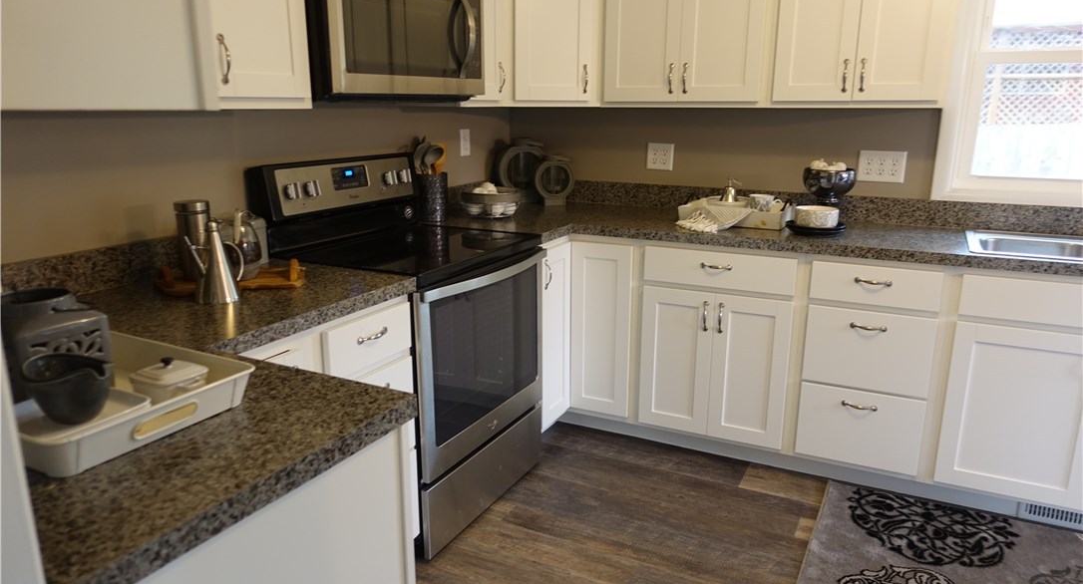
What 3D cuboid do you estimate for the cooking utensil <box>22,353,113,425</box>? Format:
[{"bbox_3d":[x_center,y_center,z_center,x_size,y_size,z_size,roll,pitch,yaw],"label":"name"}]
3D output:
[{"bbox_3d":[-0.671,0.136,1.015,0.122,0.085,0.092,0,14,0],"label":"cooking utensil"}]

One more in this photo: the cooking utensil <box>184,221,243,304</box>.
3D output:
[{"bbox_3d":[-0.794,-0.078,1.756,0.142,0.202,0.092,-7,16,-24],"label":"cooking utensil"}]

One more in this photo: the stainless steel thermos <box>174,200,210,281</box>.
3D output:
[{"bbox_3d":[-0.934,-0.137,1.901,0.088,0.206,0.088,7,16,27],"label":"stainless steel thermos"}]

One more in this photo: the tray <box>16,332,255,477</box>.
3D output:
[{"bbox_3d":[-0.730,0.156,1.136,0.460,0.055,0.327,7,16,27],"label":"tray"}]

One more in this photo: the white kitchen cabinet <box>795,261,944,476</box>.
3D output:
[{"bbox_3d":[1.245,0.198,2.727,0.430,0.750,0.600,7,16,27],"label":"white kitchen cabinet"}]

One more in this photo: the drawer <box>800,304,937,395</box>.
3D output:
[{"bbox_3d":[1.208,0.155,2.643,0.397,0.280,0.450,7,16,27],"label":"drawer"}]

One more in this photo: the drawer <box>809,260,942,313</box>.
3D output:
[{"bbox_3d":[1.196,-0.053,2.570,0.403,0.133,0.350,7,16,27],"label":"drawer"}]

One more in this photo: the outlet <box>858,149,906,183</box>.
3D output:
[{"bbox_3d":[1.367,-0.502,2.898,0.168,0.119,0.008,7,16,27],"label":"outlet"}]

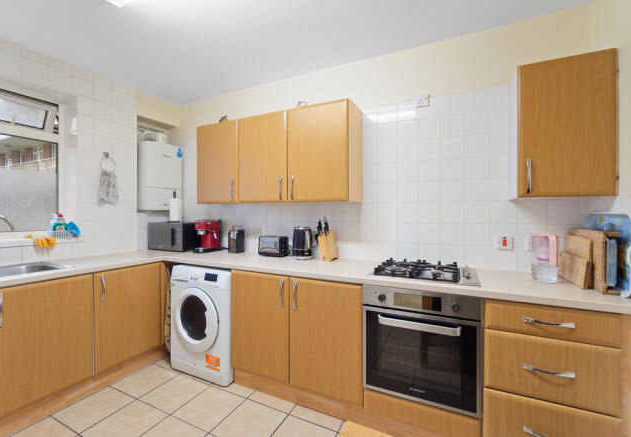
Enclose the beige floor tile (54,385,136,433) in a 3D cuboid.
[{"bbox_3d":[-1.457,1.262,1.813,0.336,0.010,0.336,0,0,26],"label":"beige floor tile"}]

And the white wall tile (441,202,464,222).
[{"bbox_3d":[0.962,-0.041,1.915,0.150,0.150,0.010,0,0,26],"label":"white wall tile"}]

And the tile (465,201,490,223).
[{"bbox_3d":[1.116,-0.041,1.881,0.150,0.150,0.010,0,1,25],"label":"tile"}]

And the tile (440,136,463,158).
[{"bbox_3d":[0.979,-0.501,1.939,0.150,0.150,0.010,0,1,25],"label":"tile"}]

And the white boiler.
[{"bbox_3d":[-1.746,-0.443,2.974,0.330,0.722,0.420,0,0,26],"label":"white boiler"}]

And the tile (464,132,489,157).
[{"bbox_3d":[1.116,-0.500,1.874,0.150,0.150,0.010,0,1,25],"label":"tile"}]

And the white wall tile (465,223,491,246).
[{"bbox_3d":[1.099,0.110,1.862,0.149,0.150,0.009,0,0,26],"label":"white wall tile"}]

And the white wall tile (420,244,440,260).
[{"bbox_3d":[0.825,0.260,1.981,0.150,0.150,0.010,0,0,26],"label":"white wall tile"}]

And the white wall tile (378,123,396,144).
[{"bbox_3d":[0.560,-0.647,2.107,0.150,0.150,0.010,0,0,26],"label":"white wall tile"}]

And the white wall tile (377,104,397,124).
[{"bbox_3d":[0.557,-0.808,2.125,0.150,0.150,0.010,0,0,26],"label":"white wall tile"}]

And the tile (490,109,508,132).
[{"bbox_3d":[1.235,-0.643,1.782,0.150,0.150,0.010,0,0,26],"label":"tile"}]

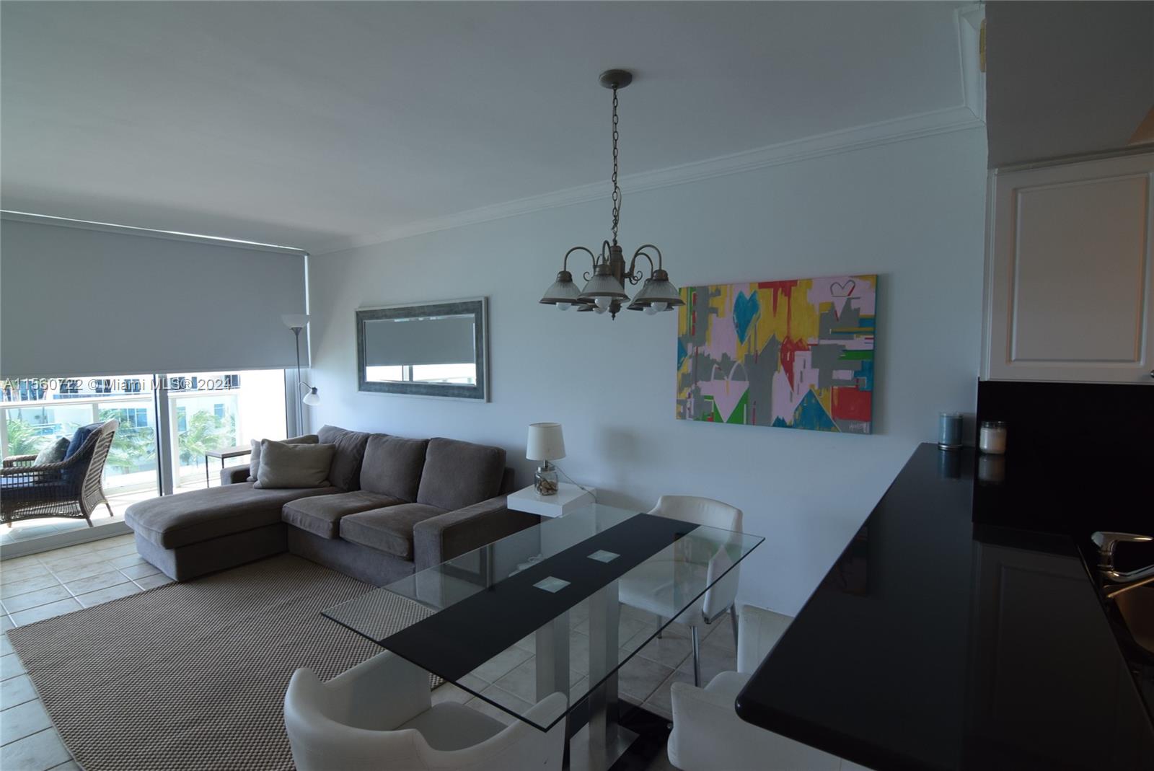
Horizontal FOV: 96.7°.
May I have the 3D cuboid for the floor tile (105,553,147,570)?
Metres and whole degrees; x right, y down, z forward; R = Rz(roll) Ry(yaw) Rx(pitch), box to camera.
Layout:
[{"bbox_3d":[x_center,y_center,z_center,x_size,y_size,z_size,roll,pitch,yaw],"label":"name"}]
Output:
[{"bbox_3d":[-3.203,1.265,3.734,0.287,0.010,0.287,3,5,36],"label":"floor tile"}]

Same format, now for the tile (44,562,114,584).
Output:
[{"bbox_3d":[-3.362,1.279,3.509,0.287,0.010,0.287,3,5,36],"label":"tile"}]

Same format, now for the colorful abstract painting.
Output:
[{"bbox_3d":[1.024,-0.166,2.775,1.015,0.776,0.040,3,5,36],"label":"colorful abstract painting"}]

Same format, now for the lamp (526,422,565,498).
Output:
[{"bbox_3d":[-0.205,0.490,3.444,0.258,0.455,0.258,0,4,0],"label":"lamp"}]

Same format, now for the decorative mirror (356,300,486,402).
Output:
[{"bbox_3d":[-1.404,-0.307,4.490,1.767,0.809,0.040,3,4,36],"label":"decorative mirror"}]

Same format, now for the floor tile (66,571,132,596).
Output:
[{"bbox_3d":[-3.130,1.291,3.349,0.287,0.010,0.287,3,5,36],"label":"floor tile"}]

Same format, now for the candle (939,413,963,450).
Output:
[{"bbox_3d":[1.629,0.202,2.230,0.084,0.152,0.084,3,4,36],"label":"candle"}]

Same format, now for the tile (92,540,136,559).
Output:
[{"bbox_3d":[-3.489,1.270,3.943,0.310,0.015,0.295,3,4,36],"label":"tile"}]

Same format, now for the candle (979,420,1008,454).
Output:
[{"bbox_3d":[1.745,0.222,2.151,0.088,0.122,0.088,3,4,36],"label":"candle"}]

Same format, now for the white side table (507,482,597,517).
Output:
[{"bbox_3d":[-0.164,0.999,3.397,0.420,0.595,0.455,3,4,36],"label":"white side table"}]

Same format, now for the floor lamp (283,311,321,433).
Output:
[{"bbox_3d":[-2.691,0.245,5.082,0.375,1.893,0.270,3,4,36],"label":"floor lamp"}]

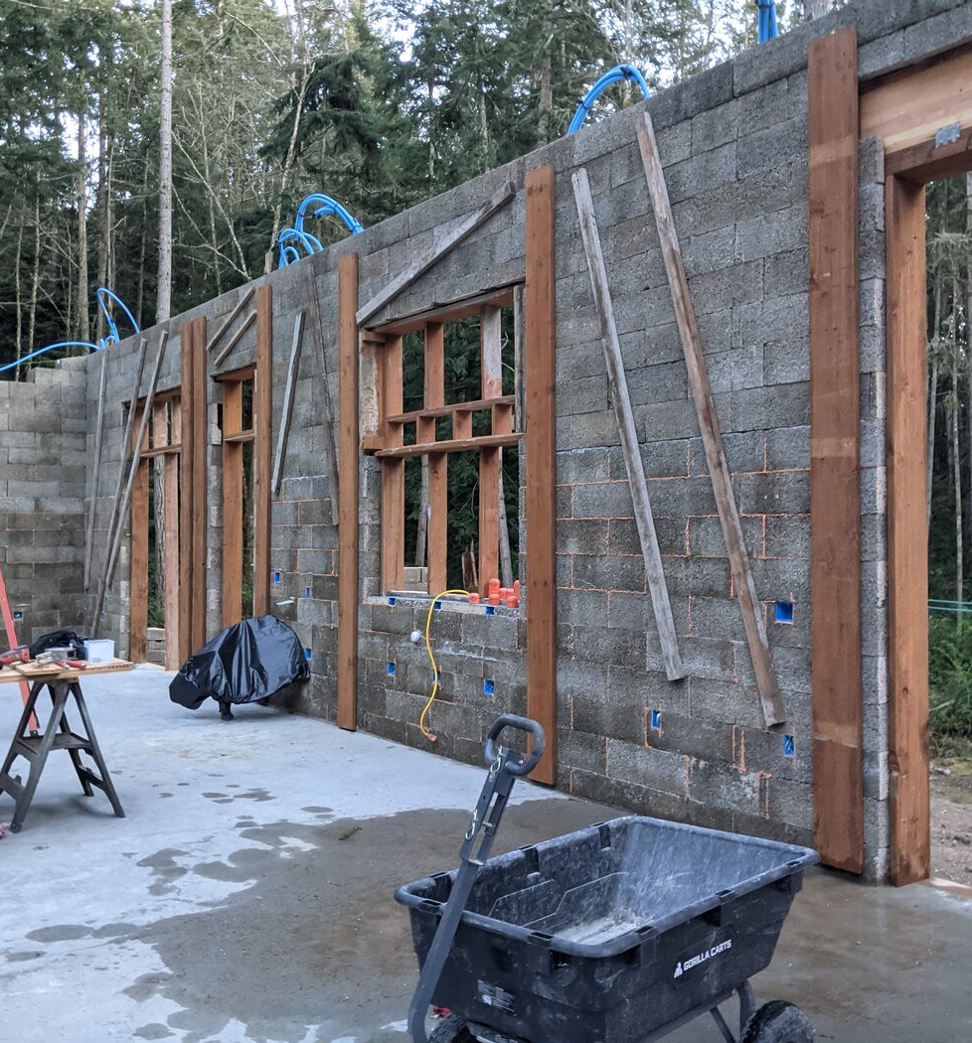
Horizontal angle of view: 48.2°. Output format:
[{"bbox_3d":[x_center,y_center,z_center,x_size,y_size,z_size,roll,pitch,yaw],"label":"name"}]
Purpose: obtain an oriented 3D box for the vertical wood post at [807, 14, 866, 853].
[{"bbox_3d":[1.550,-0.317,4.803,0.042,3.665,0.240,1,-1,-36],"label":"vertical wood post"}]

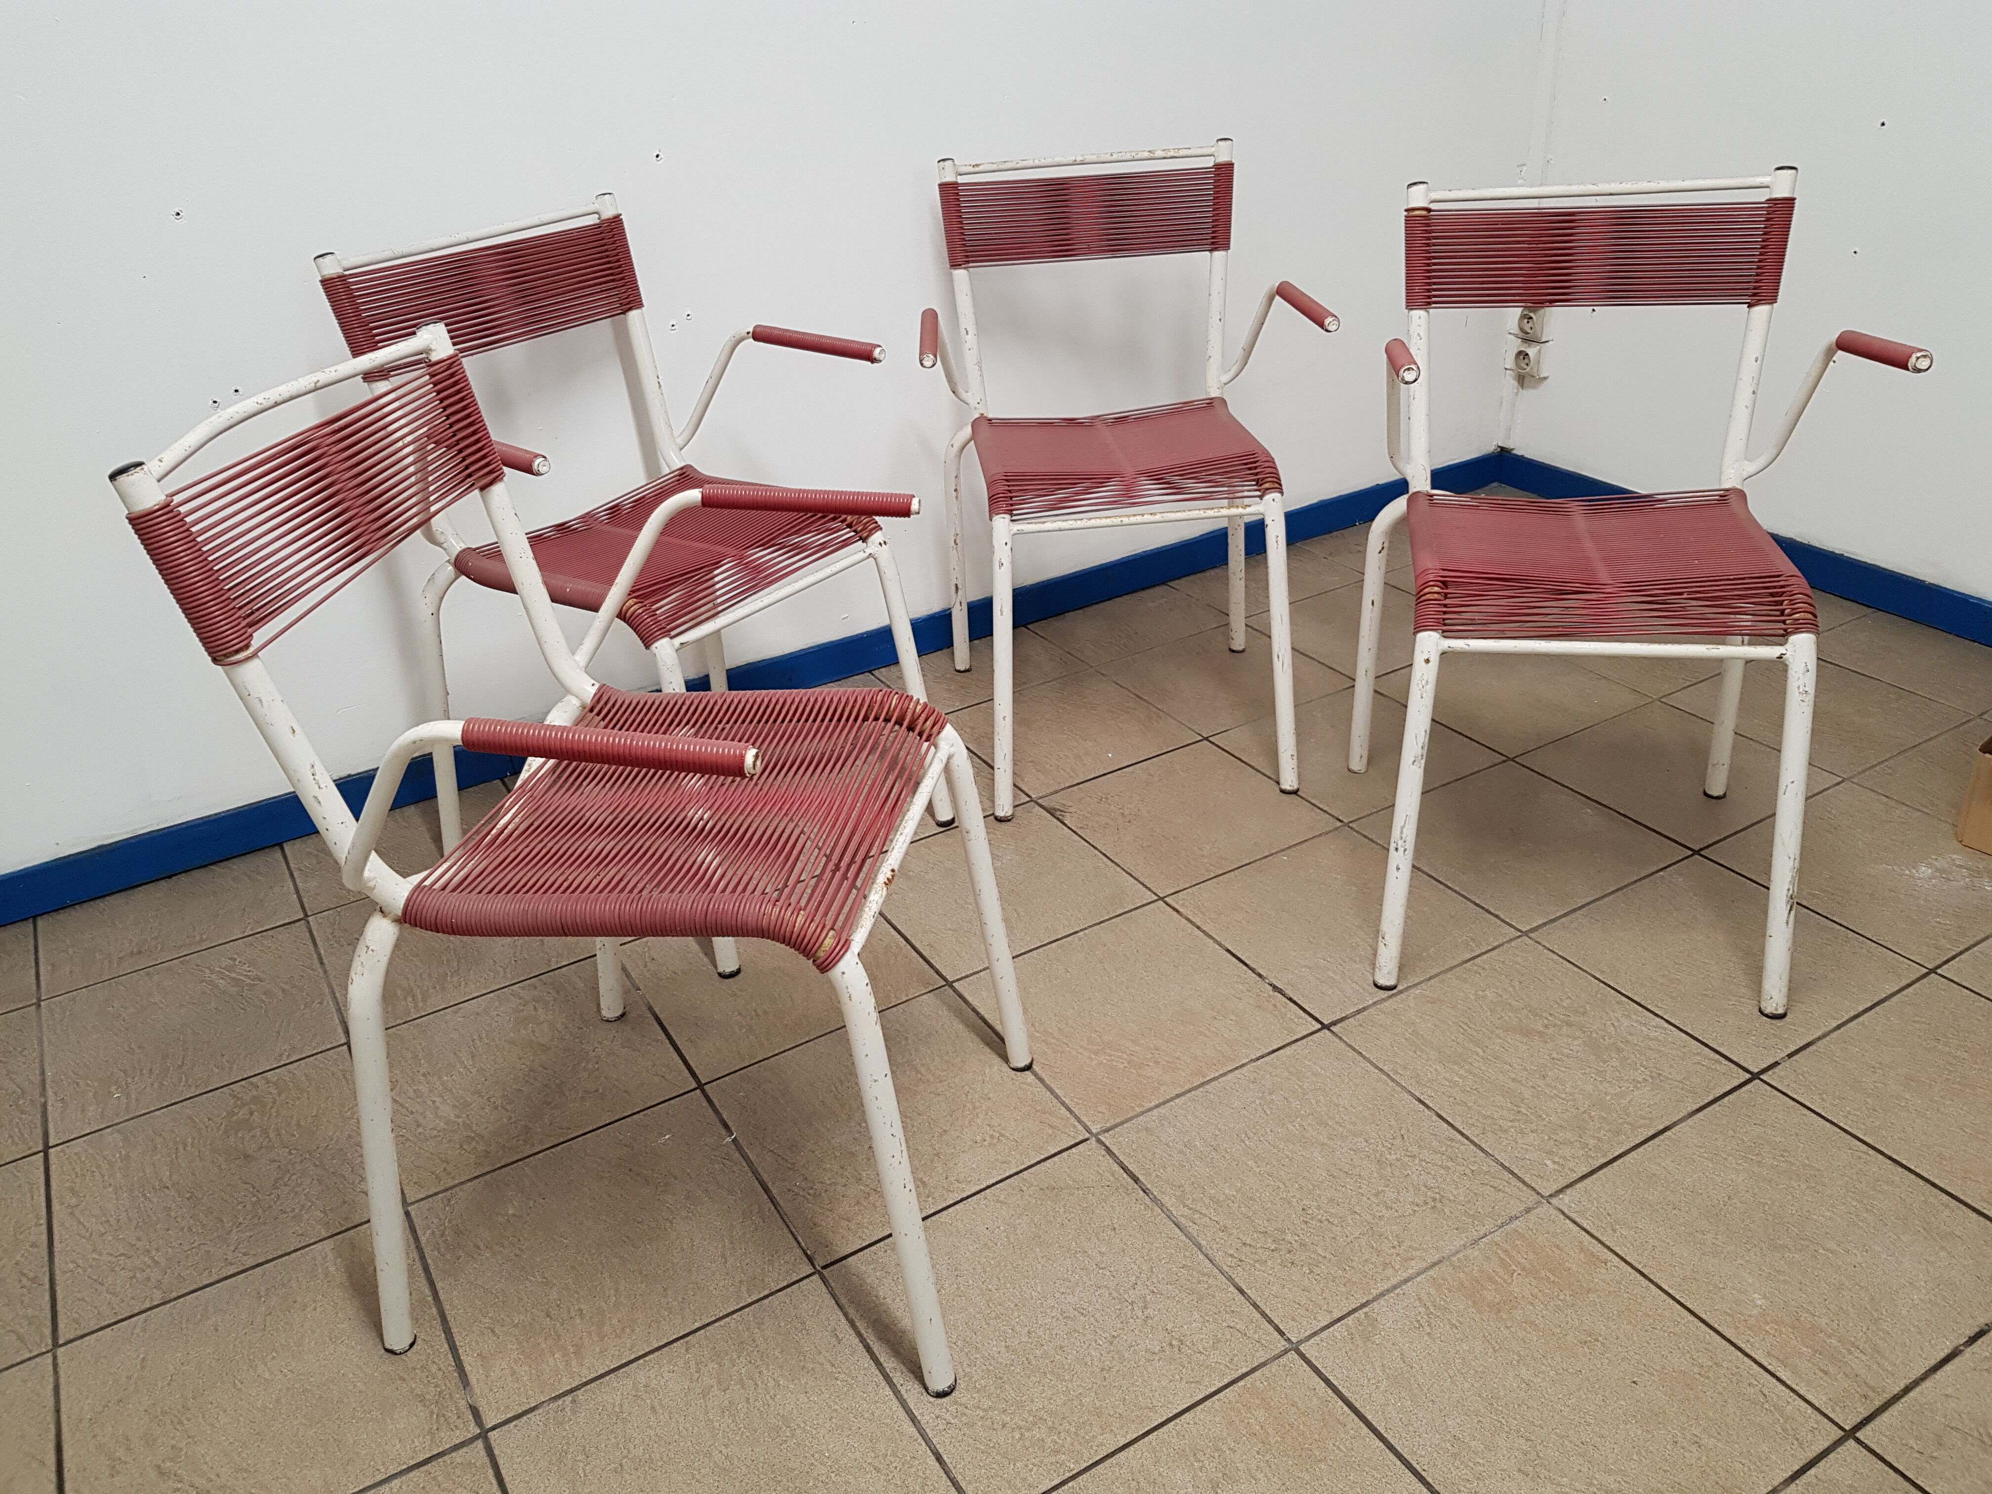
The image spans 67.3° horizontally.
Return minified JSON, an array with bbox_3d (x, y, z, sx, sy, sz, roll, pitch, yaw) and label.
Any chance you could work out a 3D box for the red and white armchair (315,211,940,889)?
[{"bbox_3d":[-0.427,-0.233,1.895,0.538,0.809,0.539,18,35,34],"label":"red and white armchair"}]

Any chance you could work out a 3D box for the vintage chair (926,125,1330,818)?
[{"bbox_3d":[0.169,-0.384,2.099,0.525,0.794,0.517,-5,29,-2],"label":"vintage chair"}]

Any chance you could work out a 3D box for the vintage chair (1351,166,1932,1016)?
[{"bbox_3d":[0.671,-0.194,1.701,0.508,0.809,0.538,3,29,11],"label":"vintage chair"}]

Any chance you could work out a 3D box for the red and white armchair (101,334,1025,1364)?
[{"bbox_3d":[-0.289,0.078,1.306,0.556,0.809,0.539,2,29,10],"label":"red and white armchair"}]

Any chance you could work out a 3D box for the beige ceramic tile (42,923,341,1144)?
[{"bbox_3d":[-0.945,0.326,1.760,0.302,0.010,0.297,-18,32,-25],"label":"beige ceramic tile"}]

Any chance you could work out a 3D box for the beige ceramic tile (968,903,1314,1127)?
[{"bbox_3d":[0.155,0.299,1.709,0.301,0.010,0.299,-18,32,-25],"label":"beige ceramic tile"}]

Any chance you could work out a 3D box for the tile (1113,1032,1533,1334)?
[{"bbox_3d":[0.309,0.414,1.460,0.302,0.010,0.297,-18,32,-25],"label":"tile"}]

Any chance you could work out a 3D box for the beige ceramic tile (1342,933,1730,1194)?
[{"bbox_3d":[0.573,0.326,1.591,0.302,0.010,0.297,-18,32,-25],"label":"beige ceramic tile"}]

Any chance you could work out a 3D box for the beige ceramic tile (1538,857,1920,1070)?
[{"bbox_3d":[0.836,0.239,1.723,0.302,0.010,0.297,-18,32,-25],"label":"beige ceramic tile"}]

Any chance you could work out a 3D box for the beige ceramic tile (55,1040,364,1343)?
[{"bbox_3d":[-0.790,0.443,1.528,0.302,0.010,0.297,-18,32,-25],"label":"beige ceramic tile"}]

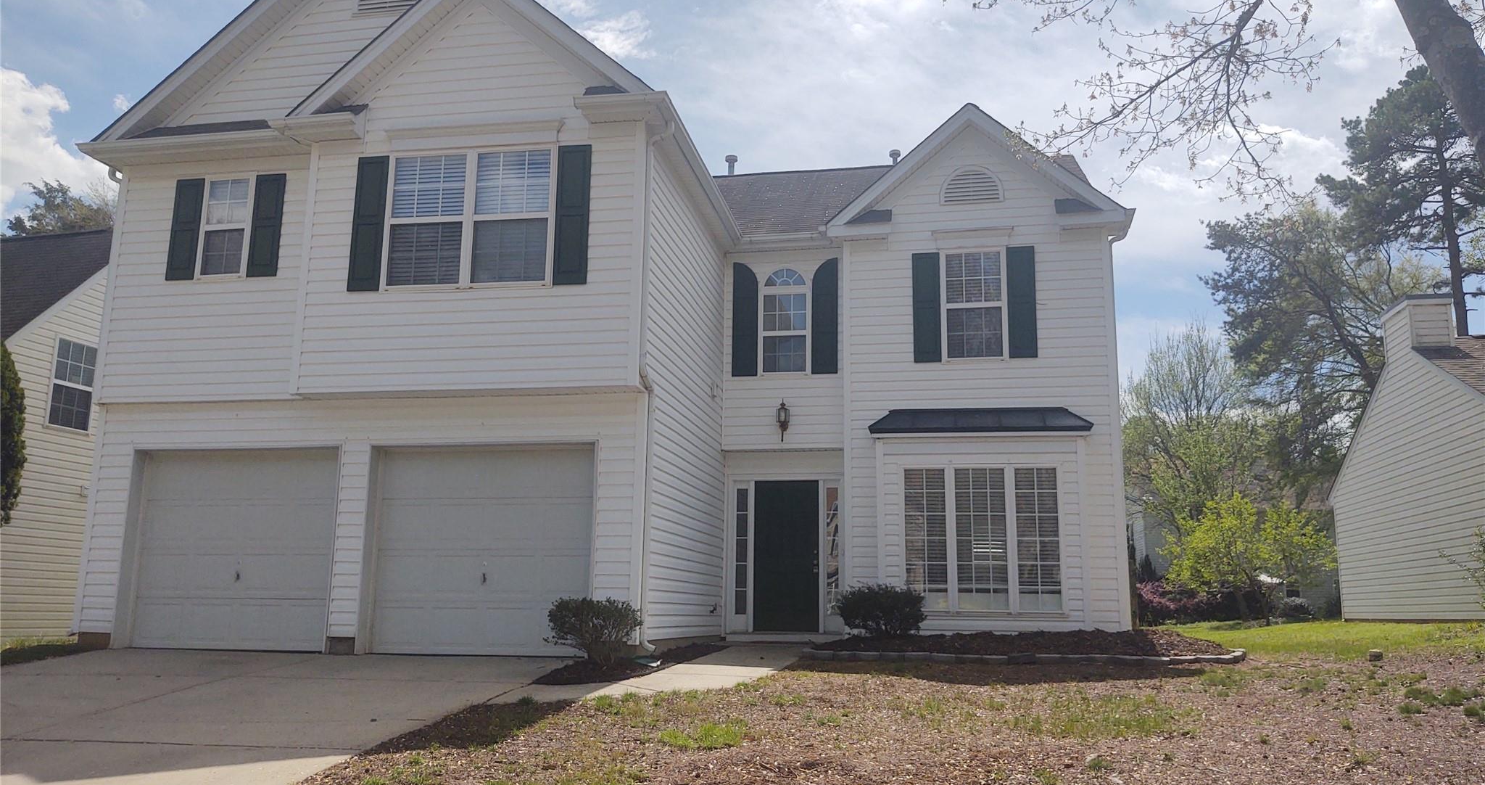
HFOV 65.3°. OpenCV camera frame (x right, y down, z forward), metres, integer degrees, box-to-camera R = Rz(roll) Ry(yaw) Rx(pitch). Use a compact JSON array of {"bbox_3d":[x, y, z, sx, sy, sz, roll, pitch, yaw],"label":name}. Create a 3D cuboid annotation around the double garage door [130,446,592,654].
[{"bbox_3d":[-4.004,1.645,12.181,5.190,2.135,0.180,-1,-11,10],"label":"double garage door"}]

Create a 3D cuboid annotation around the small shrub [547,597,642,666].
[{"bbox_3d":[-1.354,2.168,10.563,0.860,0.600,0.800,-1,-11,10],"label":"small shrub"}]

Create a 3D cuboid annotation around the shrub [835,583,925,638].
[{"bbox_3d":[1.617,2.557,13.587,1.000,0.640,0.920,-1,-11,10],"label":"shrub"}]

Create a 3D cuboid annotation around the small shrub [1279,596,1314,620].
[{"bbox_3d":[14.554,5.690,30.463,0.950,0.660,0.900,-1,-11,10],"label":"small shrub"}]

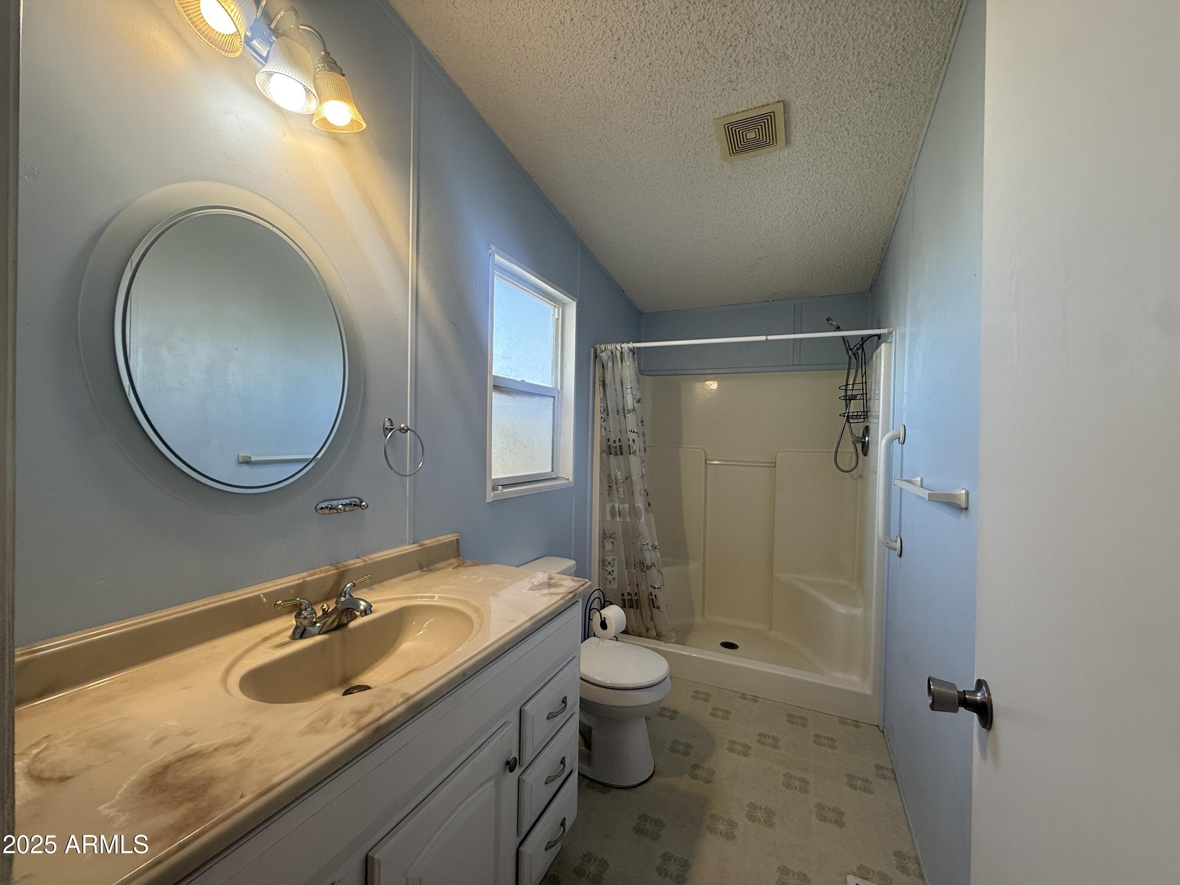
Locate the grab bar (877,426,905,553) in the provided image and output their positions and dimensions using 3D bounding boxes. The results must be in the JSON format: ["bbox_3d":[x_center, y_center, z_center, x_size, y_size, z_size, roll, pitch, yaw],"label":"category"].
[{"bbox_3d":[1.228,0.192,1.950,0.076,0.530,0.080,2,1,24],"label":"grab bar"}]

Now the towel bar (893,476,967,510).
[{"bbox_3d":[0.984,0.137,1.410,0.080,0.052,0.530,2,1,24],"label":"towel bar"}]

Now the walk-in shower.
[{"bbox_3d":[0.866,0.379,2.914,1.501,1.814,0.904,2,1,24],"label":"walk-in shower"}]

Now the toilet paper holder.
[{"bbox_3d":[0.062,0.981,2.192,0.140,0.595,0.160,2,1,36],"label":"toilet paper holder"}]

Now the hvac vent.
[{"bbox_3d":[0.610,-1.170,1.800,0.232,0.025,0.232,2,-7,24],"label":"hvac vent"}]

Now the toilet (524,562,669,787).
[{"bbox_3d":[-0.007,0.922,1.959,0.707,0.715,0.460,2,1,24],"label":"toilet"}]

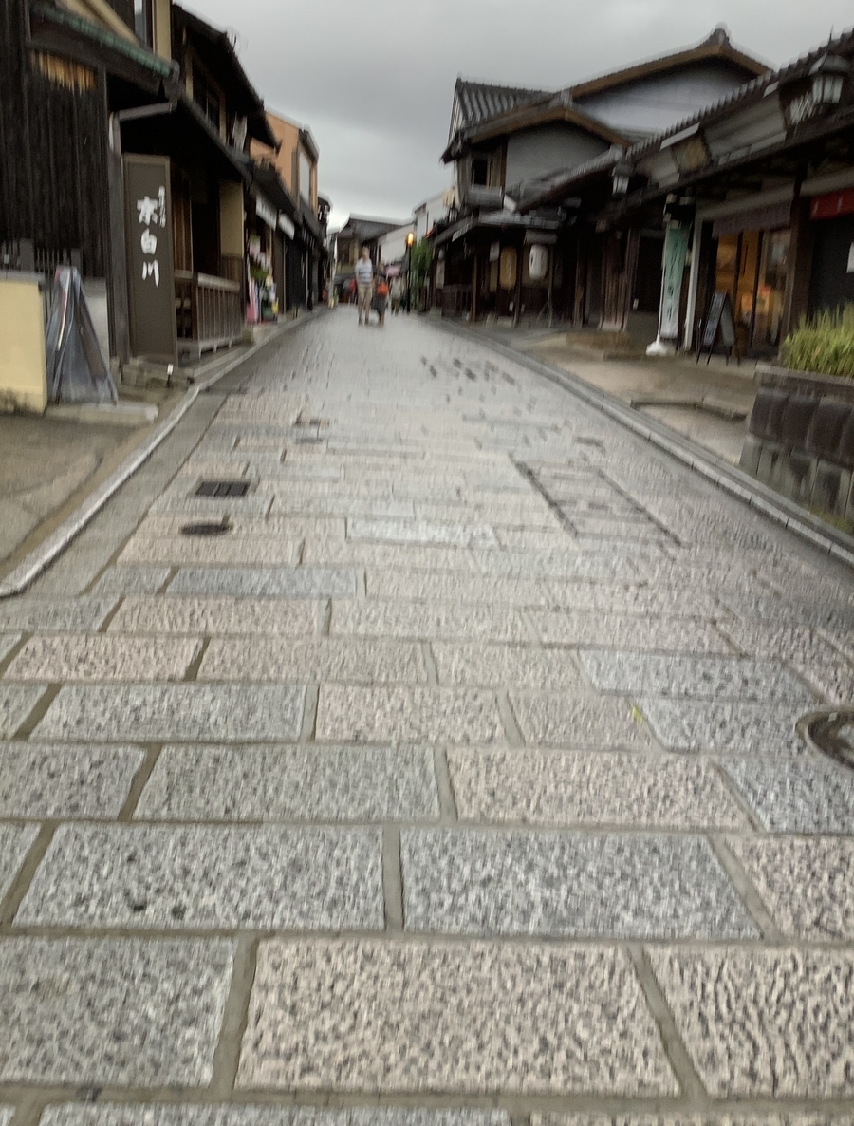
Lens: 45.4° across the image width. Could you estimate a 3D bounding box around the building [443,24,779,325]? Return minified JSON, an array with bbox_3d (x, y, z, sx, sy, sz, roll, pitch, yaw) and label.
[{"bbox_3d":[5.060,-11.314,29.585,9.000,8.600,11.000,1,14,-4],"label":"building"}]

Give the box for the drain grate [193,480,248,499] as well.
[{"bbox_3d":[-1.060,-0.368,5.273,0.275,0.030,0.280,2,20,-4],"label":"drain grate"}]

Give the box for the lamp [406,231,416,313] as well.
[{"bbox_3d":[-0.646,-11.165,39.132,0.360,3.050,0.360,1,14,-4],"label":"lamp"}]

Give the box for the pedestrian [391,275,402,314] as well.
[{"bbox_3d":[-1.095,-9.929,37.305,0.500,1.620,0.380,1,14,-4],"label":"pedestrian"}]

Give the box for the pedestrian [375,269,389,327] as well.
[{"bbox_3d":[-1.063,-6.427,24.319,0.500,1.500,0.400,1,14,-4],"label":"pedestrian"}]

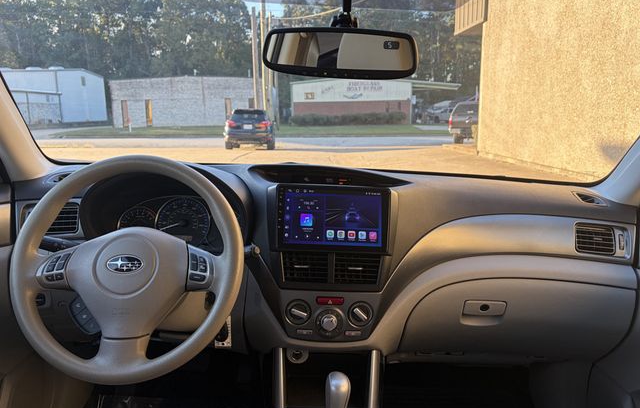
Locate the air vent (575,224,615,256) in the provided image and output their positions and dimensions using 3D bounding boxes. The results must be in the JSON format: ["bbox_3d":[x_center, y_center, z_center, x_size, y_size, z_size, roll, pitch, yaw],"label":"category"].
[{"bbox_3d":[0.601,0.080,1.050,0.085,0.067,0.030,2,3,0],"label":"air vent"}]

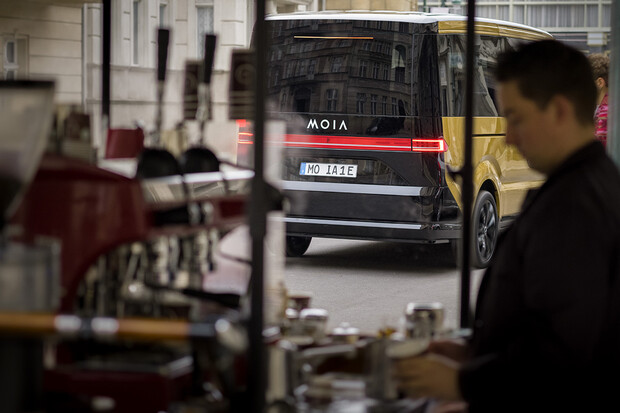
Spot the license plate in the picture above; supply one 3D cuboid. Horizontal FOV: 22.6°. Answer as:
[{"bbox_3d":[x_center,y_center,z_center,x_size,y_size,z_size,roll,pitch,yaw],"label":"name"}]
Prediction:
[{"bbox_3d":[0.155,-0.310,13.168,0.520,0.110,0.020,3,-10,23],"label":"license plate"}]

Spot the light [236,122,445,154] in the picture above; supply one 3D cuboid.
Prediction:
[{"bbox_3d":[0.209,-0.548,13.267,1.940,0.115,0.200,3,4,23],"label":"light"}]

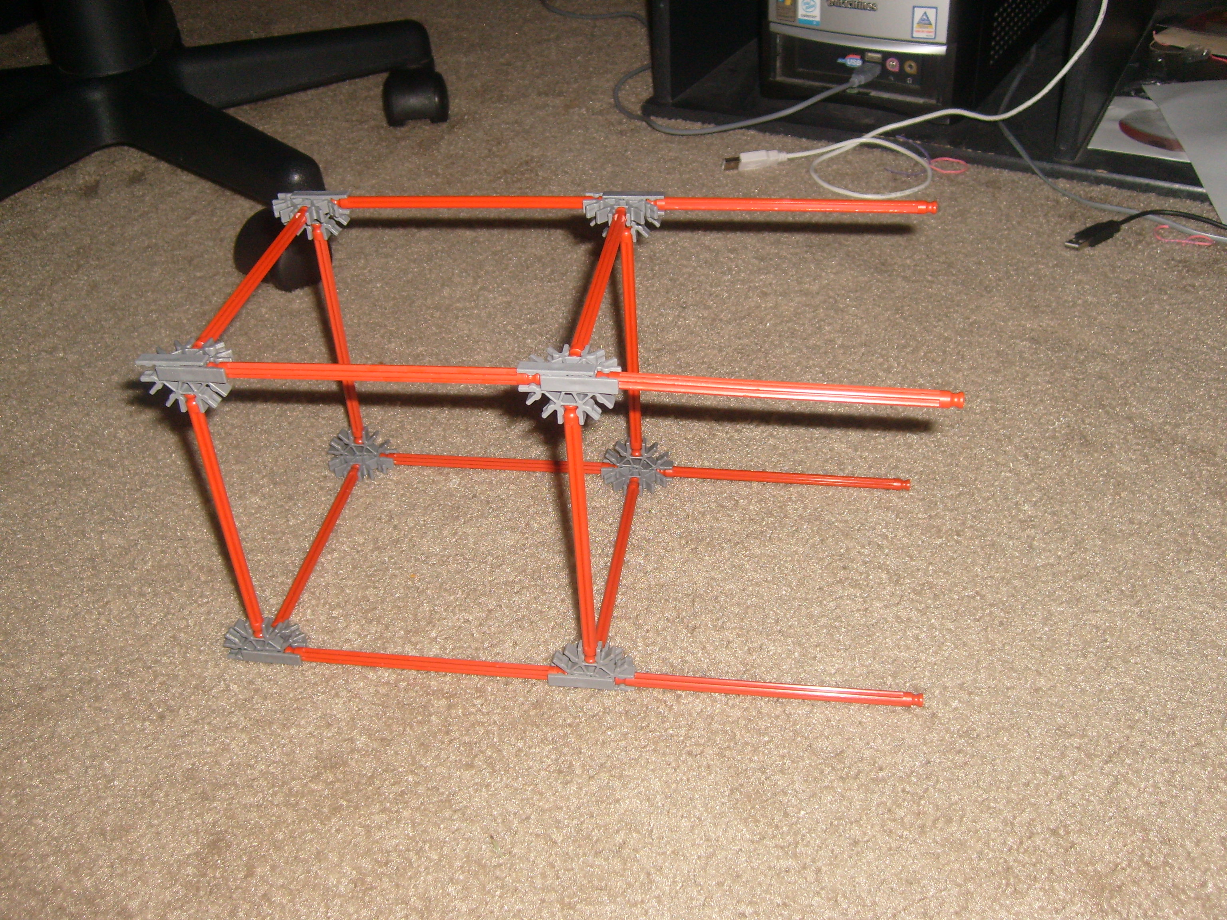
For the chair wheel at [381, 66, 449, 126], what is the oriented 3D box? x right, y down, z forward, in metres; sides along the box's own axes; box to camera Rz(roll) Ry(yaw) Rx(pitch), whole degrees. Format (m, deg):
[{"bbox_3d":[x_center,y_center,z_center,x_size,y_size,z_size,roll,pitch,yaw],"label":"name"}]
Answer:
[{"bbox_3d":[-0.172,-0.316,1.082,0.055,0.053,0.055,-4,36,-1],"label":"chair wheel"}]

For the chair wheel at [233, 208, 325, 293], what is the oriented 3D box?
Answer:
[{"bbox_3d":[-0.225,-0.142,0.845,0.055,0.053,0.055,15,40,24],"label":"chair wheel"}]

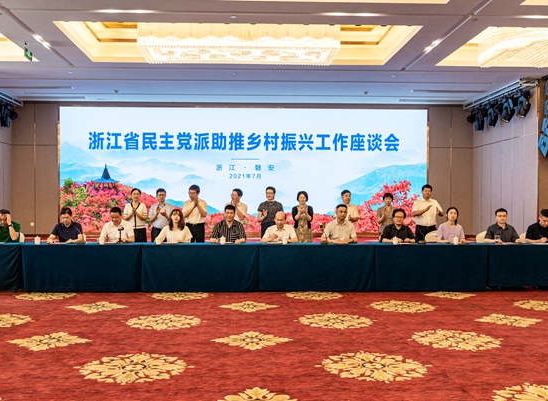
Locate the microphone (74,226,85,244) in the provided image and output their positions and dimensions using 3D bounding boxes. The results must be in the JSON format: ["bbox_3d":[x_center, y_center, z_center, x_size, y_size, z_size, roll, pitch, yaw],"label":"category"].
[{"bbox_3d":[-3.124,0.564,8.853,0.120,0.286,0.200,0,-1,-23],"label":"microphone"}]

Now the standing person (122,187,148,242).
[{"bbox_3d":[-2.511,0.610,10.000,0.460,1.656,0.360,0,0,-6],"label":"standing person"}]

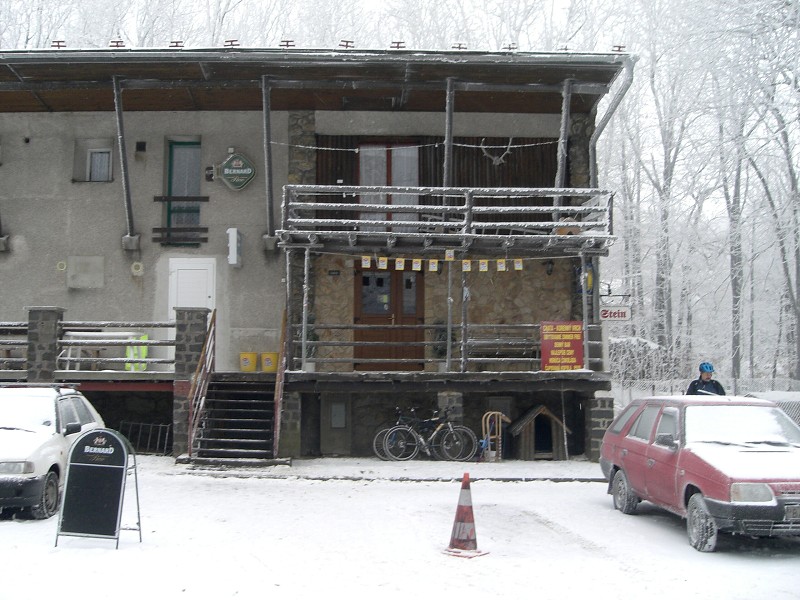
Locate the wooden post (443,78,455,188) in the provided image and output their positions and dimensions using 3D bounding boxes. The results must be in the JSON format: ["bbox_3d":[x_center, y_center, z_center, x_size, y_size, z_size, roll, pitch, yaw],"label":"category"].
[{"bbox_3d":[0.977,-2.906,17.938,0.135,3.151,0.135,0,19,-2],"label":"wooden post"}]

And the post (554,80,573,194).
[{"bbox_3d":[3.337,-2.926,18.090,0.150,3.166,0.150,0,19,-2],"label":"post"}]

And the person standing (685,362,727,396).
[{"bbox_3d":[4.387,1.824,12.486,0.530,1.872,0.400,-1,-5,7],"label":"person standing"}]

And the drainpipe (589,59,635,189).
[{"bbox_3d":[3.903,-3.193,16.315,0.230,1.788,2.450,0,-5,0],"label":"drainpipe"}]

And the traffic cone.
[{"bbox_3d":[0.622,2.004,8.272,0.340,0.760,0.340,-5,-7,45],"label":"traffic cone"}]

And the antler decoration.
[{"bbox_3d":[2.050,-3.128,18.560,0.687,0.582,0.280,0,-5,-2],"label":"antler decoration"}]

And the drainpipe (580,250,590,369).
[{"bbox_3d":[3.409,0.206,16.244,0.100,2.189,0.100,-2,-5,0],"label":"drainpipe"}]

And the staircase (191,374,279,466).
[{"bbox_3d":[-2.920,2.167,16.070,1.547,1.600,1.700,0,-5,-1],"label":"staircase"}]

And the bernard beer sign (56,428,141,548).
[{"bbox_3d":[-3.025,1.885,8.886,0.660,1.149,0.430,-1,-5,14],"label":"bernard beer sign"}]

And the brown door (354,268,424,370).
[{"bbox_3d":[-0.207,0.326,17.317,1.394,2.200,0.120,0,-5,0],"label":"brown door"}]

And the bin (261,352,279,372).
[{"bbox_3d":[-2.518,1.210,17.009,0.330,0.379,0.330,0,-5,0],"label":"bin"}]

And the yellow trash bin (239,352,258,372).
[{"bbox_3d":[-2.931,1.210,17.009,0.336,0.379,0.336,0,-5,0],"label":"yellow trash bin"}]

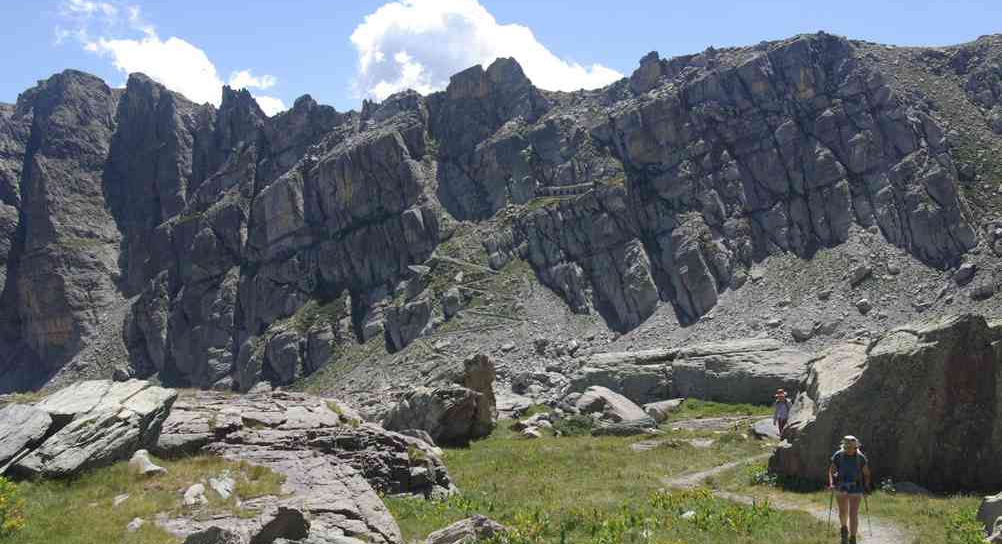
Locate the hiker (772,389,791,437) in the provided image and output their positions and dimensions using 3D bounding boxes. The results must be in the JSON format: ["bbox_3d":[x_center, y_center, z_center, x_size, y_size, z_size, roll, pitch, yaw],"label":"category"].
[{"bbox_3d":[9.368,4.742,39.000,0.600,1.680,0.480,-1,-4,22],"label":"hiker"}]

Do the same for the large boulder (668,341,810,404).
[{"bbox_3d":[12.305,5.189,60.000,7.000,3.200,4.800,-1,-4,9],"label":"large boulder"}]

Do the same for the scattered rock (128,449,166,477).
[{"bbox_3d":[-5.903,3.198,19.500,0.560,0.420,0.480,0,-4,0],"label":"scattered rock"}]

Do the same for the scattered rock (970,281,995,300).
[{"bbox_3d":[76.278,2.931,185.000,3.400,2.800,3.000,0,-4,0],"label":"scattered rock"}]

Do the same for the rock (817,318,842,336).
[{"bbox_3d":[43.601,7.234,155.000,3.000,2.350,2.700,0,-4,0],"label":"rock"}]

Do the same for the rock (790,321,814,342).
[{"bbox_3d":[23.236,4.586,90.000,1.850,1.500,1.600,-1,-4,17],"label":"rock"}]

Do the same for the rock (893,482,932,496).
[{"bbox_3d":[8.422,4.431,23.900,0.800,0.280,0.520,-1,-4,19],"label":"rock"}]

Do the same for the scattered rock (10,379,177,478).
[{"bbox_3d":[-7.276,2.787,20.800,2.700,1.600,1.900,1,-4,-17],"label":"scattered rock"}]

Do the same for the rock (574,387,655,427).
[{"bbox_3d":[4.335,5.144,45.000,2.950,1.500,2.100,0,-4,0],"label":"rock"}]

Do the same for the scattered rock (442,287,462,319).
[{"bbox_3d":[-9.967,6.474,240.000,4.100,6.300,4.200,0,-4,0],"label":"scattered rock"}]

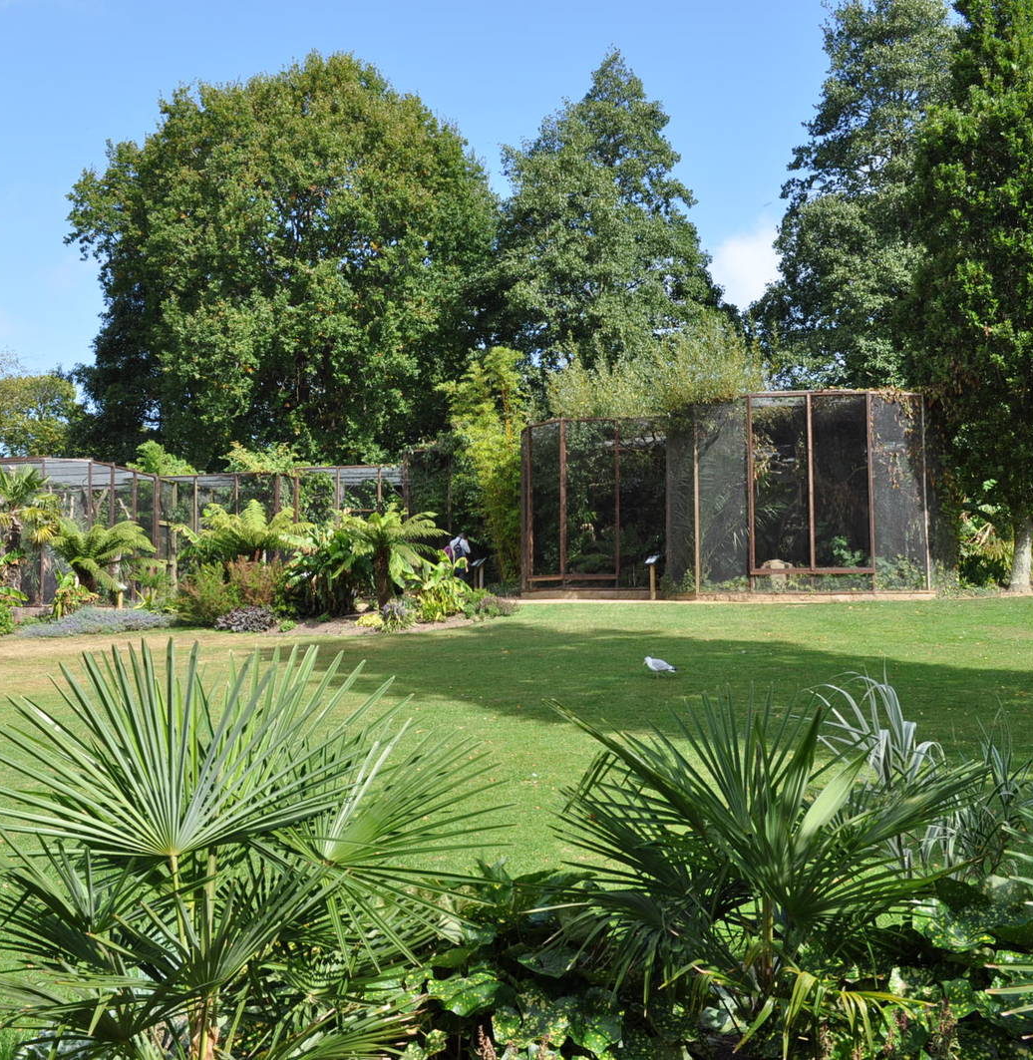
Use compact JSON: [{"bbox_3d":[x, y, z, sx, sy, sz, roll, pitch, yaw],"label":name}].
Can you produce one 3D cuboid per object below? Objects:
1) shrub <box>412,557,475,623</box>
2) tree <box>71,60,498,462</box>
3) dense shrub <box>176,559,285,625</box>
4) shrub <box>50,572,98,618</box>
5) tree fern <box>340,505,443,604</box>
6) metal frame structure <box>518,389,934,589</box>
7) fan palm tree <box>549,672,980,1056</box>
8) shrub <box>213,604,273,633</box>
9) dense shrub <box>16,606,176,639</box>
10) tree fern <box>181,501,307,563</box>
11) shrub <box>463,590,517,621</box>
[{"bbox_3d":[-1.551,1.239,25.000,1.300,1.330,1.150,0,-3,0],"label":"shrub"},{"bbox_3d":[-8.702,-7.774,44.500,15.900,20.000,15.000,0,-3,0],"label":"tree"},{"bbox_3d":[-6.114,1.348,25.600,2.250,1.350,1.700,0,-3,0],"label":"dense shrub"},{"bbox_3d":[-8.812,1.303,23.800,0.970,0.950,0.900,0,-3,0],"label":"shrub"},{"bbox_3d":[-2.641,0.552,25.200,2.150,2.180,2.100,0,-3,0],"label":"tree fern"},{"bbox_3d":[4.600,-0.600,29.800,9.400,4.550,6.800,0,-3,7],"label":"metal frame structure"},{"bbox_3d":[0.771,1.030,3.650,1.250,1.120,1.200,0,-3,0],"label":"fan palm tree"},{"bbox_3d":[-4.934,1.611,21.600,1.100,0.500,0.900,0,-3,0],"label":"shrub"},{"bbox_3d":[-9.179,2.007,26.000,3.400,0.600,1.500,1,-3,-15],"label":"dense shrub"},{"bbox_3d":[-5.730,0.526,25.200,2.600,2.200,2.500,0,-3,0],"label":"tree fern"},{"bbox_3d":[-0.563,1.610,25.100,1.150,0.620,0.950,0,-3,0],"label":"shrub"}]

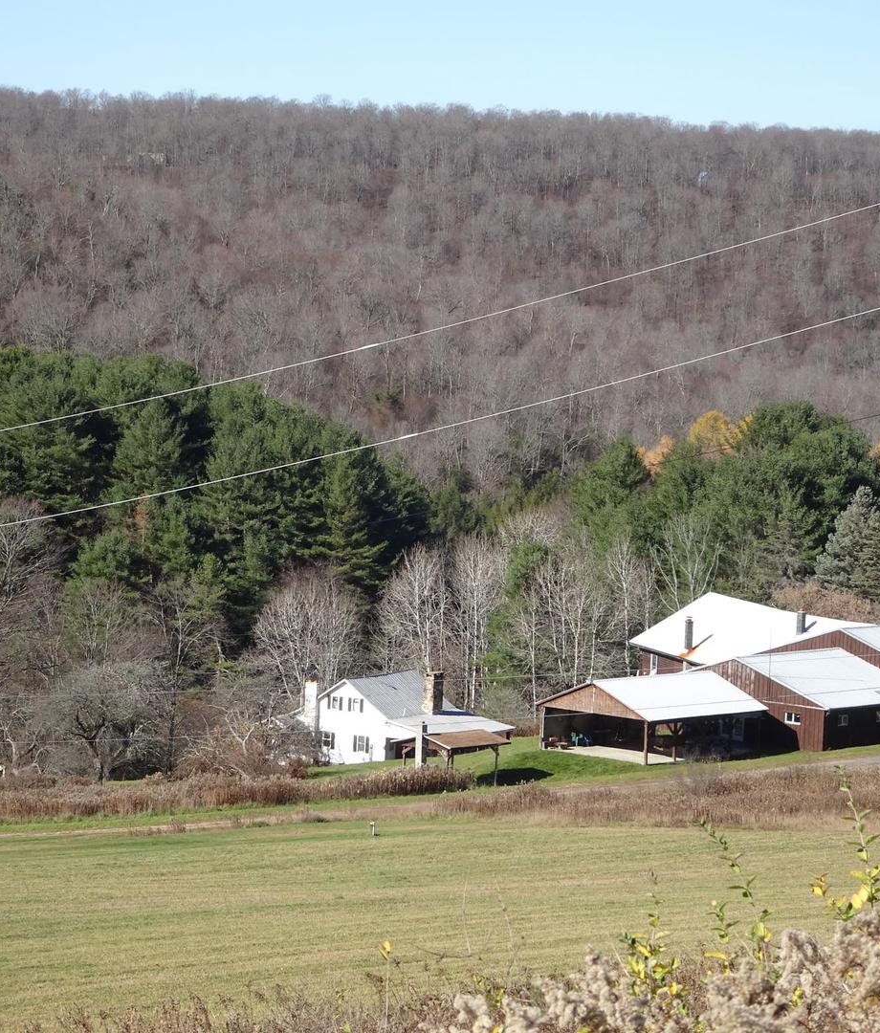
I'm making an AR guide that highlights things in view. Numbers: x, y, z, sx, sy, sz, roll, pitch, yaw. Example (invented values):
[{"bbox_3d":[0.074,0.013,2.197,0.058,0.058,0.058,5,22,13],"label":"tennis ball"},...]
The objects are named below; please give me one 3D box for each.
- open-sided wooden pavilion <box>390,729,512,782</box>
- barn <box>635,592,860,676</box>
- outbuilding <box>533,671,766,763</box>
[{"bbox_3d":[0.596,13.277,218.638,4.410,2.850,4.950,-3,5,-41],"label":"open-sided wooden pavilion"},{"bbox_3d":[23.220,9.583,265.286,12.130,7.390,23.890,-1,4,-22],"label":"barn"},{"bbox_3d":[12.355,11.437,231.021,9.630,4.350,9.420,-3,5,-41],"label":"outbuilding"}]

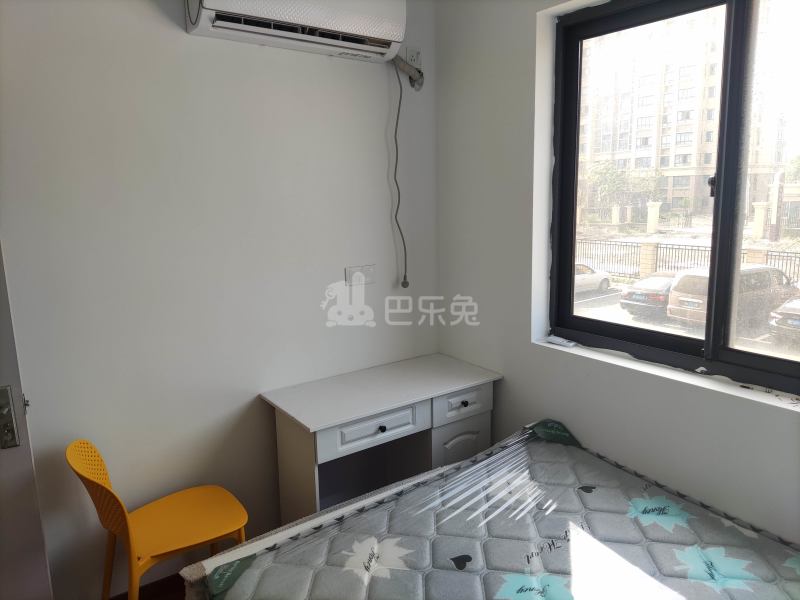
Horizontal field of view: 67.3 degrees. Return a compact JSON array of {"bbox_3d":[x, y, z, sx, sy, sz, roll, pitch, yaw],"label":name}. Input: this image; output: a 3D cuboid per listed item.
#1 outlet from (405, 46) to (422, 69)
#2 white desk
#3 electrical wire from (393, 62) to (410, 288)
[{"bbox_3d":[0.070,-1.144,2.842,0.088,0.088,0.012,-9,13,-35],"label":"outlet"},{"bbox_3d":[-0.053,0.753,2.759,1.000,0.755,0.510,-9,13,-35],"label":"white desk"},{"bbox_3d":[0.004,-0.583,2.915,0.071,1.073,0.050,-9,13,-34],"label":"electrical wire"}]

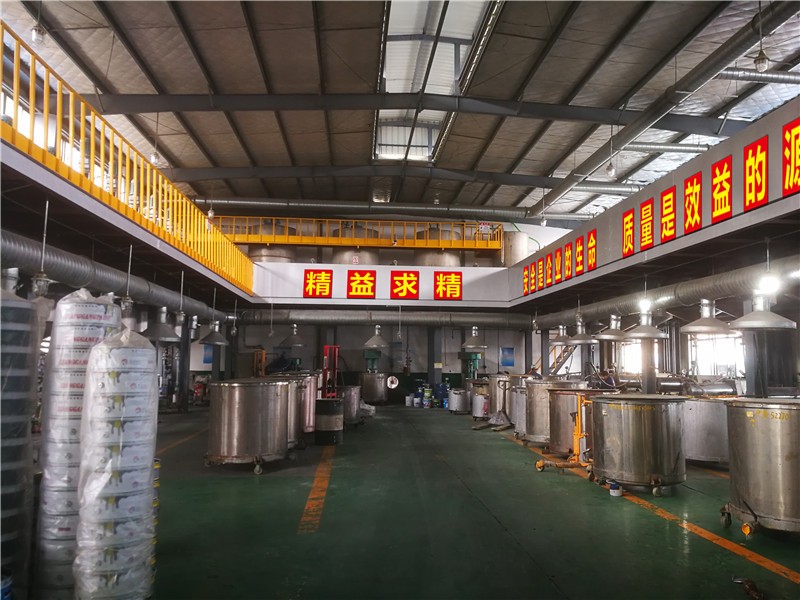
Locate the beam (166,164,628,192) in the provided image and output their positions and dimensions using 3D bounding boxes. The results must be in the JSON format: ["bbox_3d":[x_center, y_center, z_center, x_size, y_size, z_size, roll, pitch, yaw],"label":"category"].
[{"bbox_3d":[0.253,-4.046,20.760,16.200,0.750,0.250,1,-6,-4],"label":"beam"}]

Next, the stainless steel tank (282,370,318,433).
[{"bbox_3d":[-2.360,2.316,13.558,1.100,1.270,1.100,1,-6,-4],"label":"stainless steel tank"}]

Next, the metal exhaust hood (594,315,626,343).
[{"bbox_3d":[4.981,0.657,14.391,0.980,0.630,0.980,1,-6,-4],"label":"metal exhaust hood"}]

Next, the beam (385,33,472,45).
[{"bbox_3d":[0.605,-6.355,15.166,2.250,0.230,0.160,1,-6,-4],"label":"beam"}]

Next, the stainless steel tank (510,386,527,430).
[{"bbox_3d":[3.039,2.554,14.473,0.850,1.120,0.850,1,-6,-4],"label":"stainless steel tank"}]

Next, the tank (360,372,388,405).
[{"bbox_3d":[-1.009,3.379,23.575,1.060,1.220,1.060,1,-6,-4],"label":"tank"}]

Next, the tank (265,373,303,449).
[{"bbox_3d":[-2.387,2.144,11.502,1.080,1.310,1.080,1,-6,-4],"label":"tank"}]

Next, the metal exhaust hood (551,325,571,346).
[{"bbox_3d":[5.162,1.119,19.700,0.900,0.670,0.900,1,-6,-4],"label":"metal exhaust hood"}]

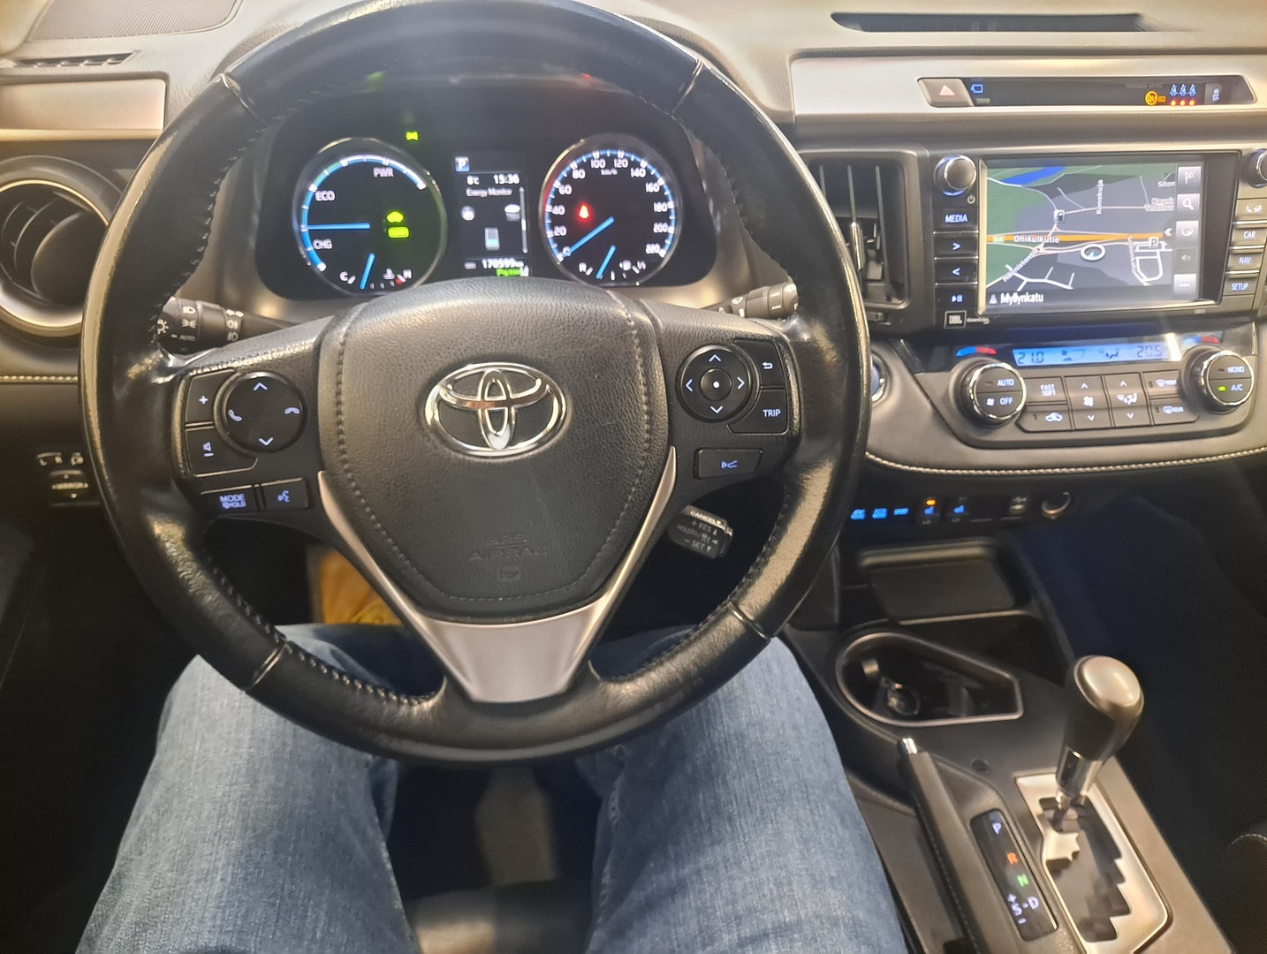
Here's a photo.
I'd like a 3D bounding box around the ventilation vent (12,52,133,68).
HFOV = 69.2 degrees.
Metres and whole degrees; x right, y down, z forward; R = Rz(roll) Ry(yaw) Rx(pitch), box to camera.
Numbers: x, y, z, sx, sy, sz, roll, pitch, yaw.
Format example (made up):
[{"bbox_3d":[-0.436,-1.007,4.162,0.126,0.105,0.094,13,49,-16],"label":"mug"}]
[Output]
[{"bbox_3d":[-0.336,-0.249,0.550,0.071,0.010,0.018,-4,35,-8],"label":"ventilation vent"}]

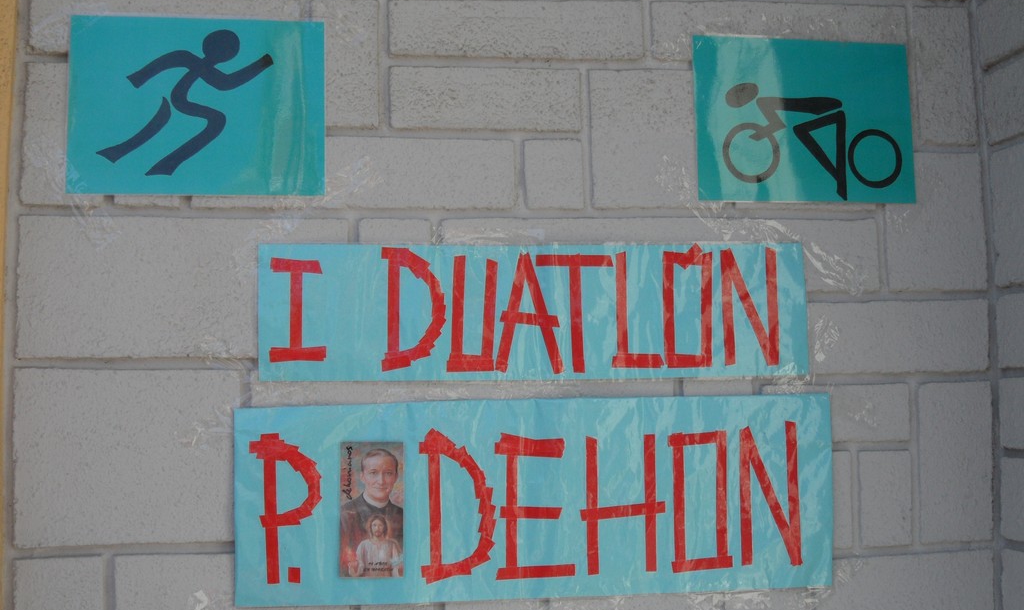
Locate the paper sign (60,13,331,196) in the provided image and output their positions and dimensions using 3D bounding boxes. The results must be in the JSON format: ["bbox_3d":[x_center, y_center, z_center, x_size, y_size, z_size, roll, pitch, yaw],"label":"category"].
[{"bbox_3d":[-0.521,-0.330,1.965,0.416,0.298,0.008,0,-5,-7],"label":"paper sign"}]

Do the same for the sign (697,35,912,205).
[{"bbox_3d":[0.518,-0.326,2.089,0.395,0.292,0.008,0,-5,-7],"label":"sign"}]

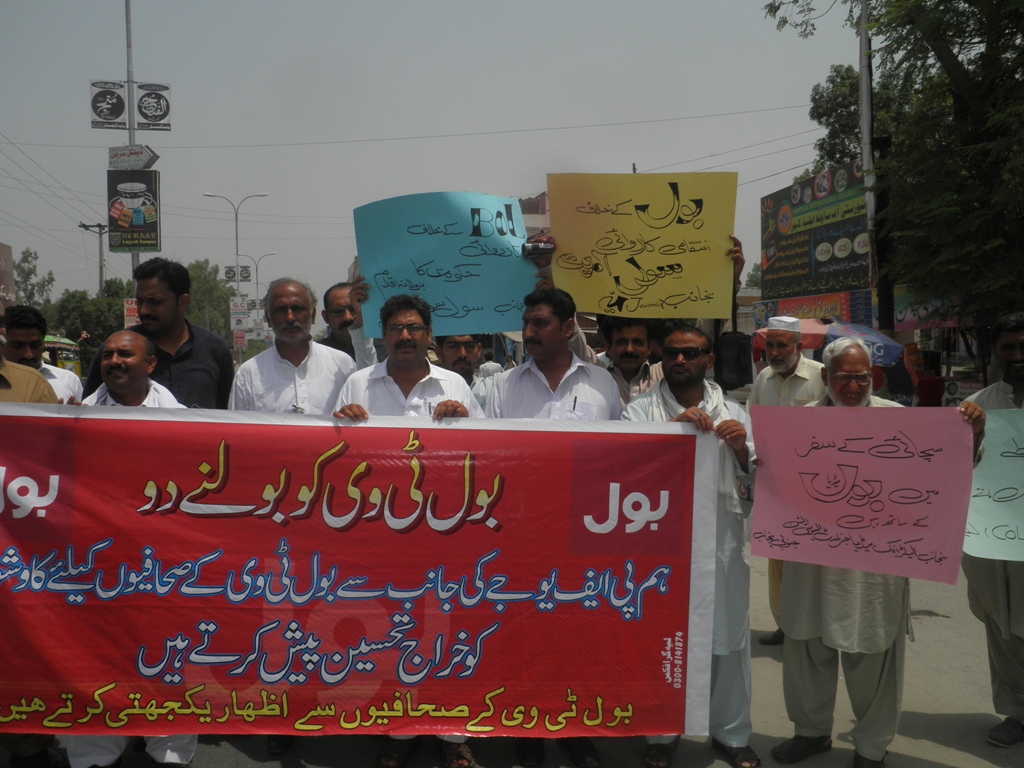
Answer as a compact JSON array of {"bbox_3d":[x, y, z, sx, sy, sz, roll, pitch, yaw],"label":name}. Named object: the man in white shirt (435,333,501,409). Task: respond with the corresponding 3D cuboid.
[{"bbox_3d":[-0.192,0.565,3.460,0.500,1.640,0.320,-1,3,-2],"label":"man in white shirt"}]

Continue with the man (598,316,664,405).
[{"bbox_3d":[0.535,0.526,3.661,0.500,1.670,0.320,-1,3,6],"label":"man"}]

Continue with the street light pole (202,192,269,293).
[{"bbox_3d":[-14.510,-5.229,44.240,3.400,9.794,0.300,-2,3,-15],"label":"street light pole"}]

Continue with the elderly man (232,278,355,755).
[{"bbox_3d":[-0.818,0.502,3.214,0.520,1.815,0.360,-1,3,-7],"label":"elderly man"}]

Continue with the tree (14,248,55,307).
[{"bbox_3d":[-26.556,-3.857,46.180,3.200,7.346,3.200,-2,3,-24],"label":"tree"}]

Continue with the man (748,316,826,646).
[{"bbox_3d":[1.435,0.482,4.291,0.520,1.660,0.340,0,3,22],"label":"man"}]

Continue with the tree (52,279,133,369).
[{"bbox_3d":[-19.059,-2.391,38.120,4.400,4.905,4.200,-2,3,-24],"label":"tree"}]

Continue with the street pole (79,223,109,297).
[{"bbox_3d":[-23.318,-4.736,47.217,2.100,8.869,0.350,-2,3,-18],"label":"street pole"}]

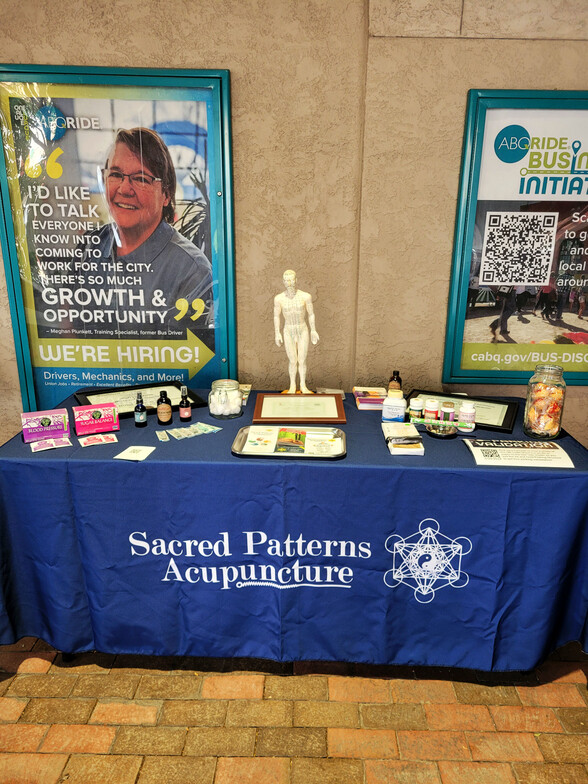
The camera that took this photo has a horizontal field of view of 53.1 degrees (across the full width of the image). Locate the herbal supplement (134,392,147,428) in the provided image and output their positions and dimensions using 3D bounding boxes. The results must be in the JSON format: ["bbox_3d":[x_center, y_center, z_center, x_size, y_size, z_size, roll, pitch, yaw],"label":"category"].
[{"bbox_3d":[-0.530,0.062,2.037,0.038,0.119,0.038,-3,18,-12],"label":"herbal supplement"}]

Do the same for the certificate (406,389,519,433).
[{"bbox_3d":[0.606,0.062,2.165,0.395,0.019,0.310,8,19,22],"label":"certificate"}]

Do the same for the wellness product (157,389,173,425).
[{"bbox_3d":[-0.439,0.054,2.003,0.051,0.112,0.051,-3,18,-12],"label":"wellness product"}]

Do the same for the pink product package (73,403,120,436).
[{"bbox_3d":[-0.650,0.089,1.938,0.133,0.081,0.055,-8,19,-24],"label":"pink product package"}]

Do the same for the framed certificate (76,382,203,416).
[{"bbox_3d":[-0.596,0.034,2.288,0.415,0.020,0.325,-9,20,-29],"label":"framed certificate"}]

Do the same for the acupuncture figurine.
[{"bbox_3d":[0.010,-0.206,2.259,0.177,0.507,0.135,2,18,3],"label":"acupuncture figurine"}]

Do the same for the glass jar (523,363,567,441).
[{"bbox_3d":[0.851,0.031,1.993,0.114,0.232,0.114,8,19,23],"label":"glass jar"}]

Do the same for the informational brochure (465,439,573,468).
[{"bbox_3d":[0.703,0.182,1.858,0.287,0.022,0.210,1,18,3],"label":"informational brochure"}]

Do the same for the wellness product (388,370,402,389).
[{"bbox_3d":[0.402,-0.023,2.336,0.046,0.118,0.046,4,18,11],"label":"wellness product"}]

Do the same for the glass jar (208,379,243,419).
[{"bbox_3d":[-0.243,0.024,2.093,0.119,0.118,0.120,0,18,-2],"label":"glass jar"}]

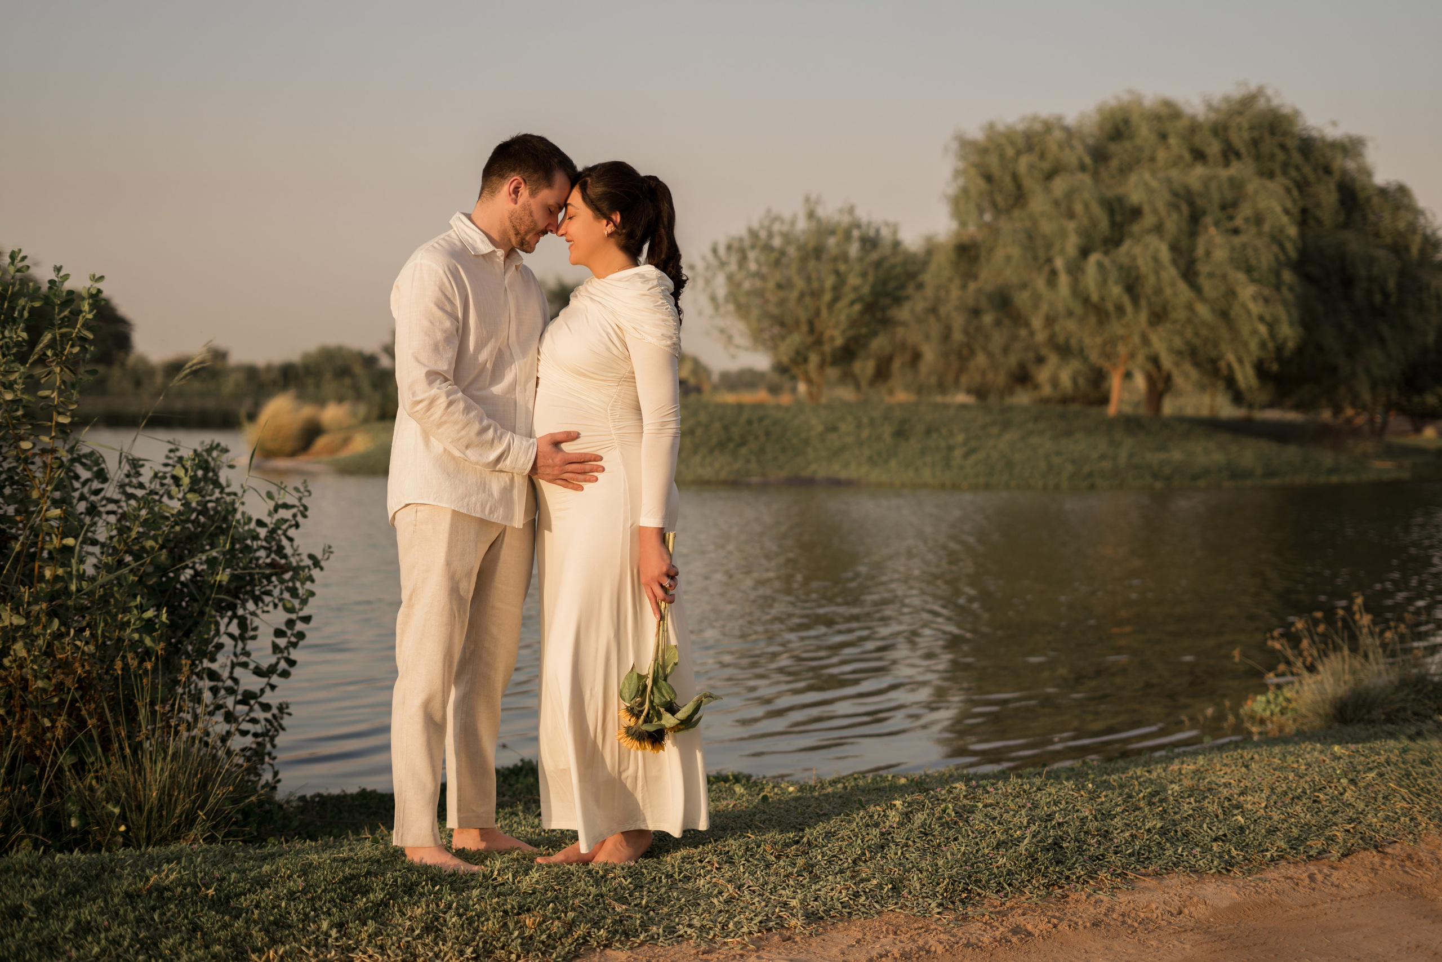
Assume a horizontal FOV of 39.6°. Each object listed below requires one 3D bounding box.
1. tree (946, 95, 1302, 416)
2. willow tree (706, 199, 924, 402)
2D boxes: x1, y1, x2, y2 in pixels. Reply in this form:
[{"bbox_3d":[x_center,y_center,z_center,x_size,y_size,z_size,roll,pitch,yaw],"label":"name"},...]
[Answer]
[{"bbox_3d":[7.259,-4.060,36.000,6.400,5.750,6.100,0,3,0],"label":"tree"},{"bbox_3d":[1.856,-3.701,41.000,4.430,4.150,4.200,0,3,0],"label":"willow tree"}]

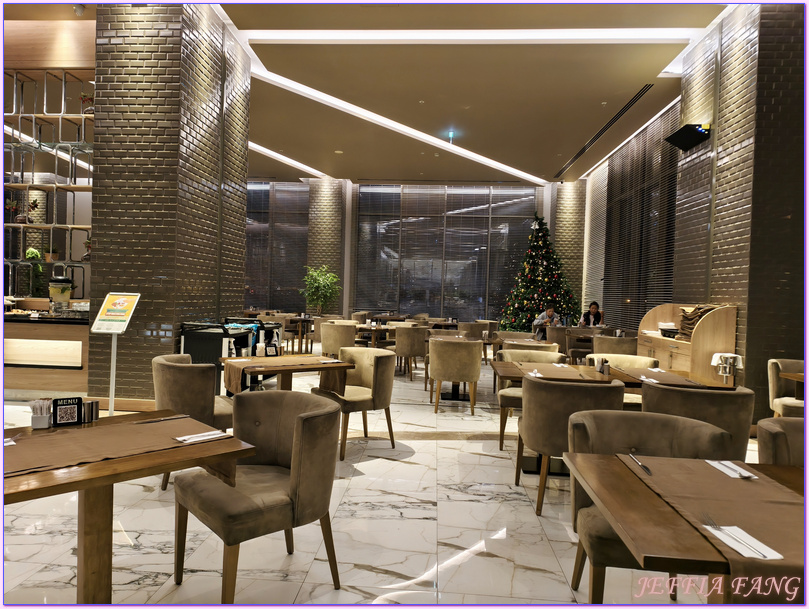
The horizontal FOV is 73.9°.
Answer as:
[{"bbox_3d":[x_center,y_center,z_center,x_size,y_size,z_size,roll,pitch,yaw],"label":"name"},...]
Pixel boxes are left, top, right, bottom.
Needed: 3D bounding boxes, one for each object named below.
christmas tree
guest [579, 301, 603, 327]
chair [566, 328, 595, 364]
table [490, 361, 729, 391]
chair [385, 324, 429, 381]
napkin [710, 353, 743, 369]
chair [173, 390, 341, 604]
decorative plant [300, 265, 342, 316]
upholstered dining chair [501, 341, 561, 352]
[{"bbox_3d":[3.428,-0.568,13.409,2.080,3.409,2.080,2,1,3],"label":"christmas tree"},{"bbox_3d":[3.747,0.576,10.756,0.520,1.250,0.720,2,1,16],"label":"guest"},{"bbox_3d":[3.023,0.842,9.063,0.590,0.800,0.600,2,1,4],"label":"chair"},{"bbox_3d":[1.453,0.897,4.065,1.540,0.750,0.770,2,1,5],"label":"table"},{"bbox_3d":[0.107,0.745,8.445,0.610,0.810,0.570,1,2,-42],"label":"chair"},{"bbox_3d":[2.907,0.506,4.843,0.279,0.131,0.170,2,1,9],"label":"napkin"},{"bbox_3d":[-0.608,0.834,2.371,0.600,0.800,0.575,1,2,-43],"label":"chair"},{"bbox_3d":[-2.145,-0.031,13.857,1.050,1.995,1.000,2,1,3],"label":"decorative plant"},{"bbox_3d":[1.373,0.835,6.134,0.590,0.800,0.600,2,1,4],"label":"upholstered dining chair"}]

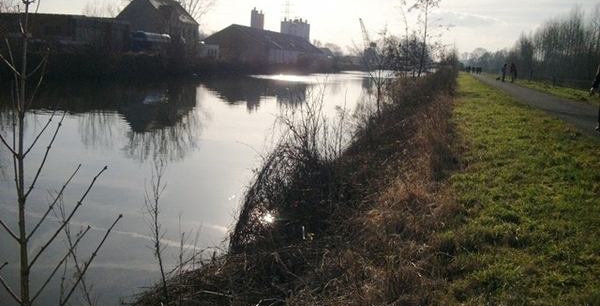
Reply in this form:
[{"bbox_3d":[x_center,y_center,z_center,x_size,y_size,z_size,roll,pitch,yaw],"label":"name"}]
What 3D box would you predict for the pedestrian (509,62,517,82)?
[{"bbox_3d":[18.650,-6.986,48.500,0.500,1.750,0.550,2,10,-6],"label":"pedestrian"}]

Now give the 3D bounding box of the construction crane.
[{"bbox_3d":[33.099,-53.056,270.000,10.000,24.500,5.000,-5,13,-41],"label":"construction crane"}]

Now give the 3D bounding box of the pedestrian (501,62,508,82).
[{"bbox_3d":[18.091,-7.058,49.000,0.470,1.700,0.520,2,10,-6],"label":"pedestrian"}]

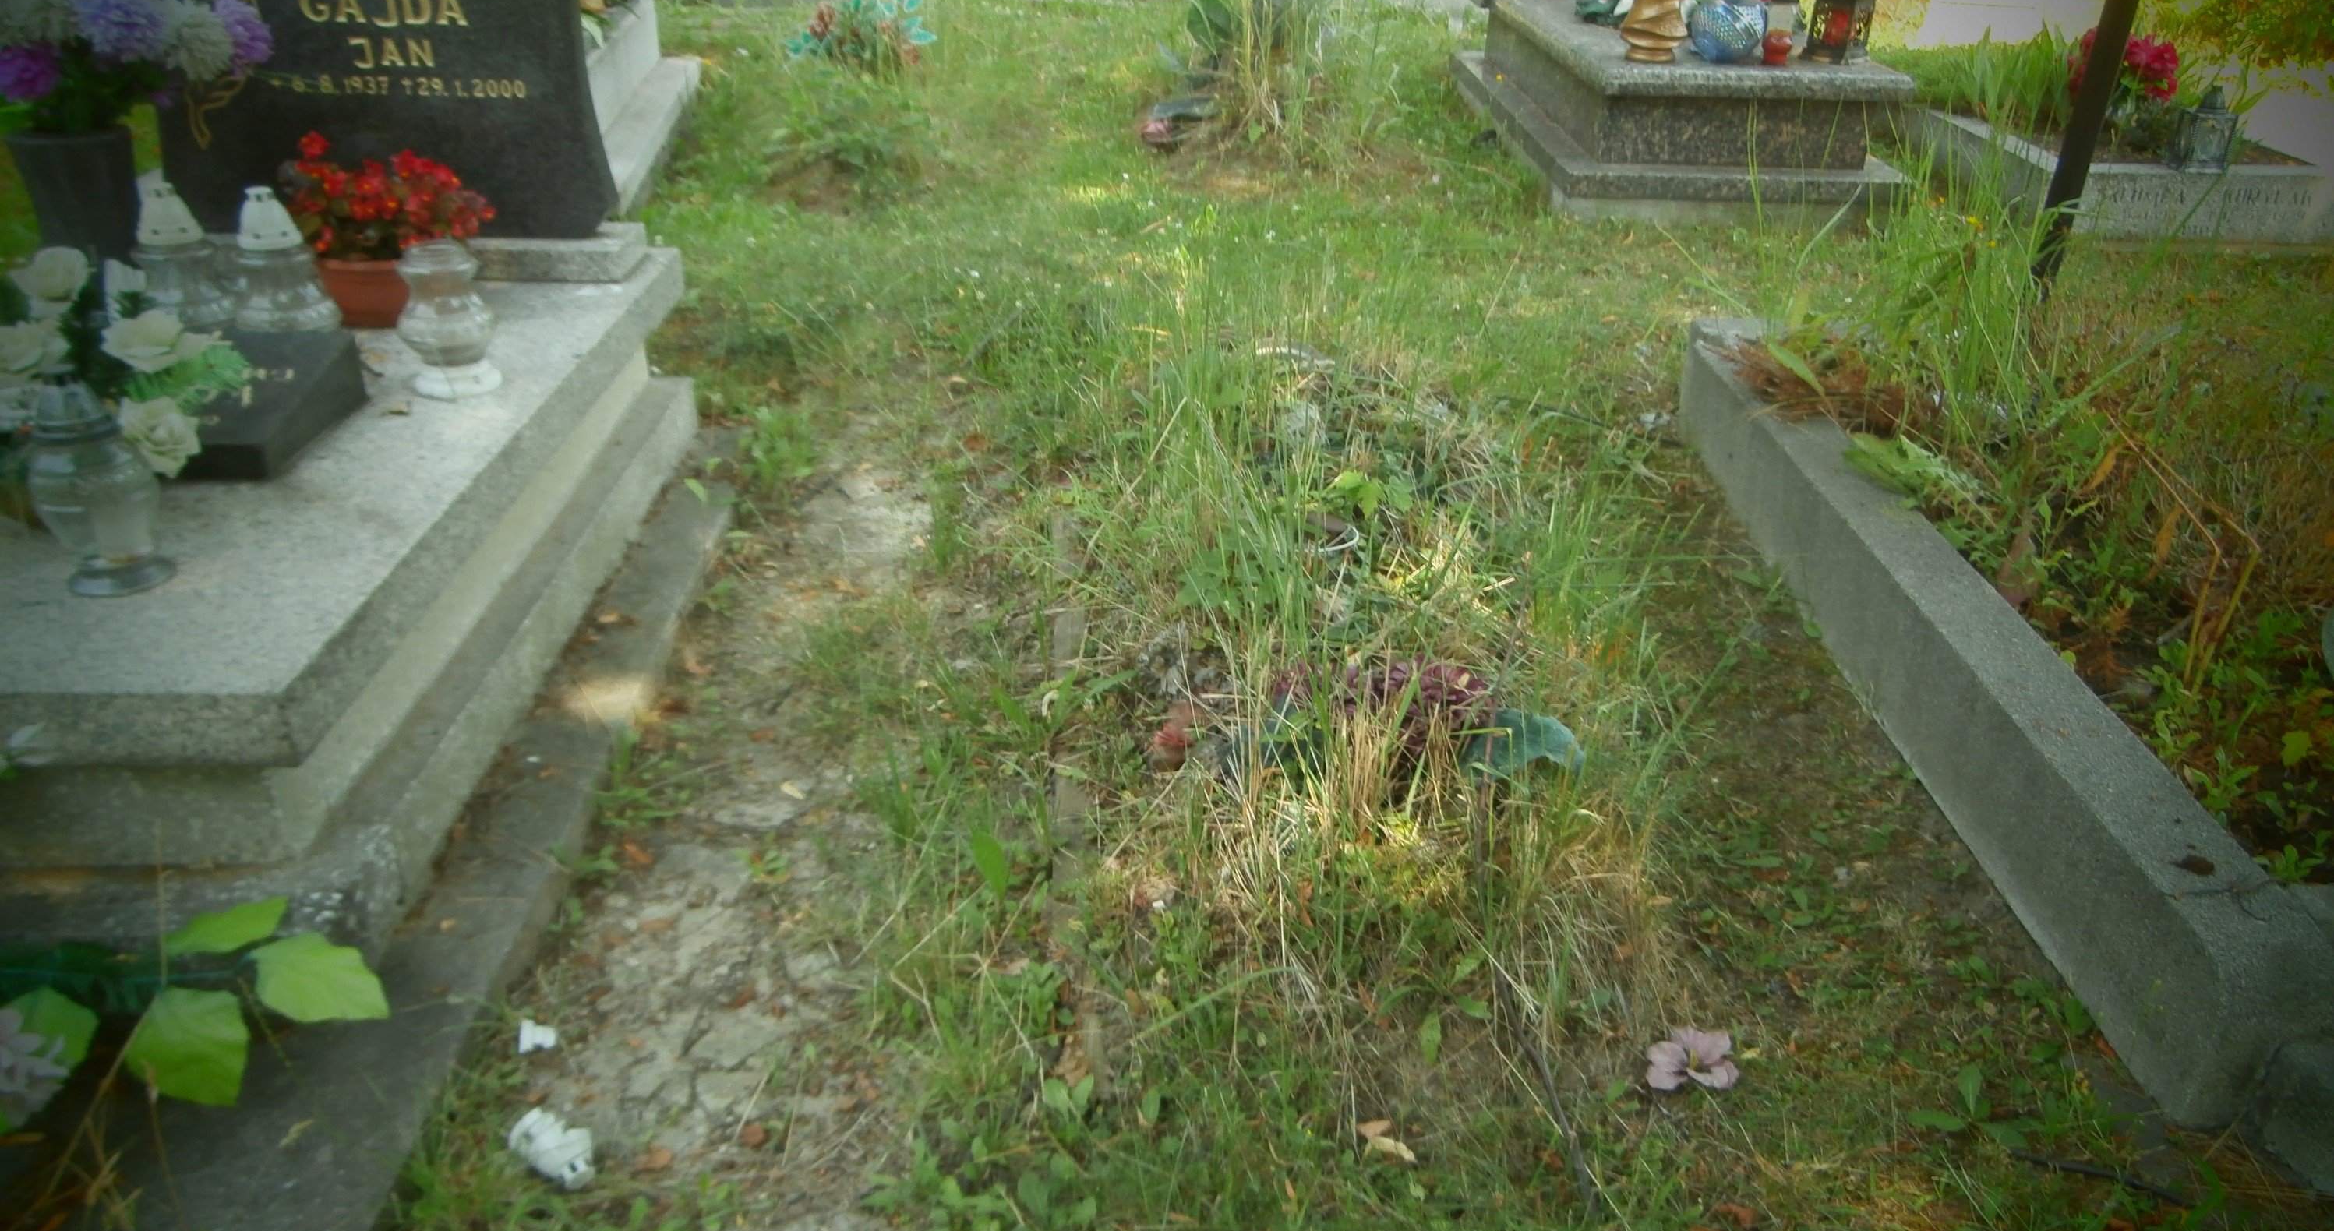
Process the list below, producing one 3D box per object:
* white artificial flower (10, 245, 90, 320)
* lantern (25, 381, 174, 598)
[{"bbox_3d":[-1.380,-0.411,2.000,0.090,0.075,0.085,-10,29,-21],"label":"white artificial flower"},{"bbox_3d":[-1.267,-0.164,1.908,0.150,0.265,0.150,0,27,-3],"label":"lantern"}]

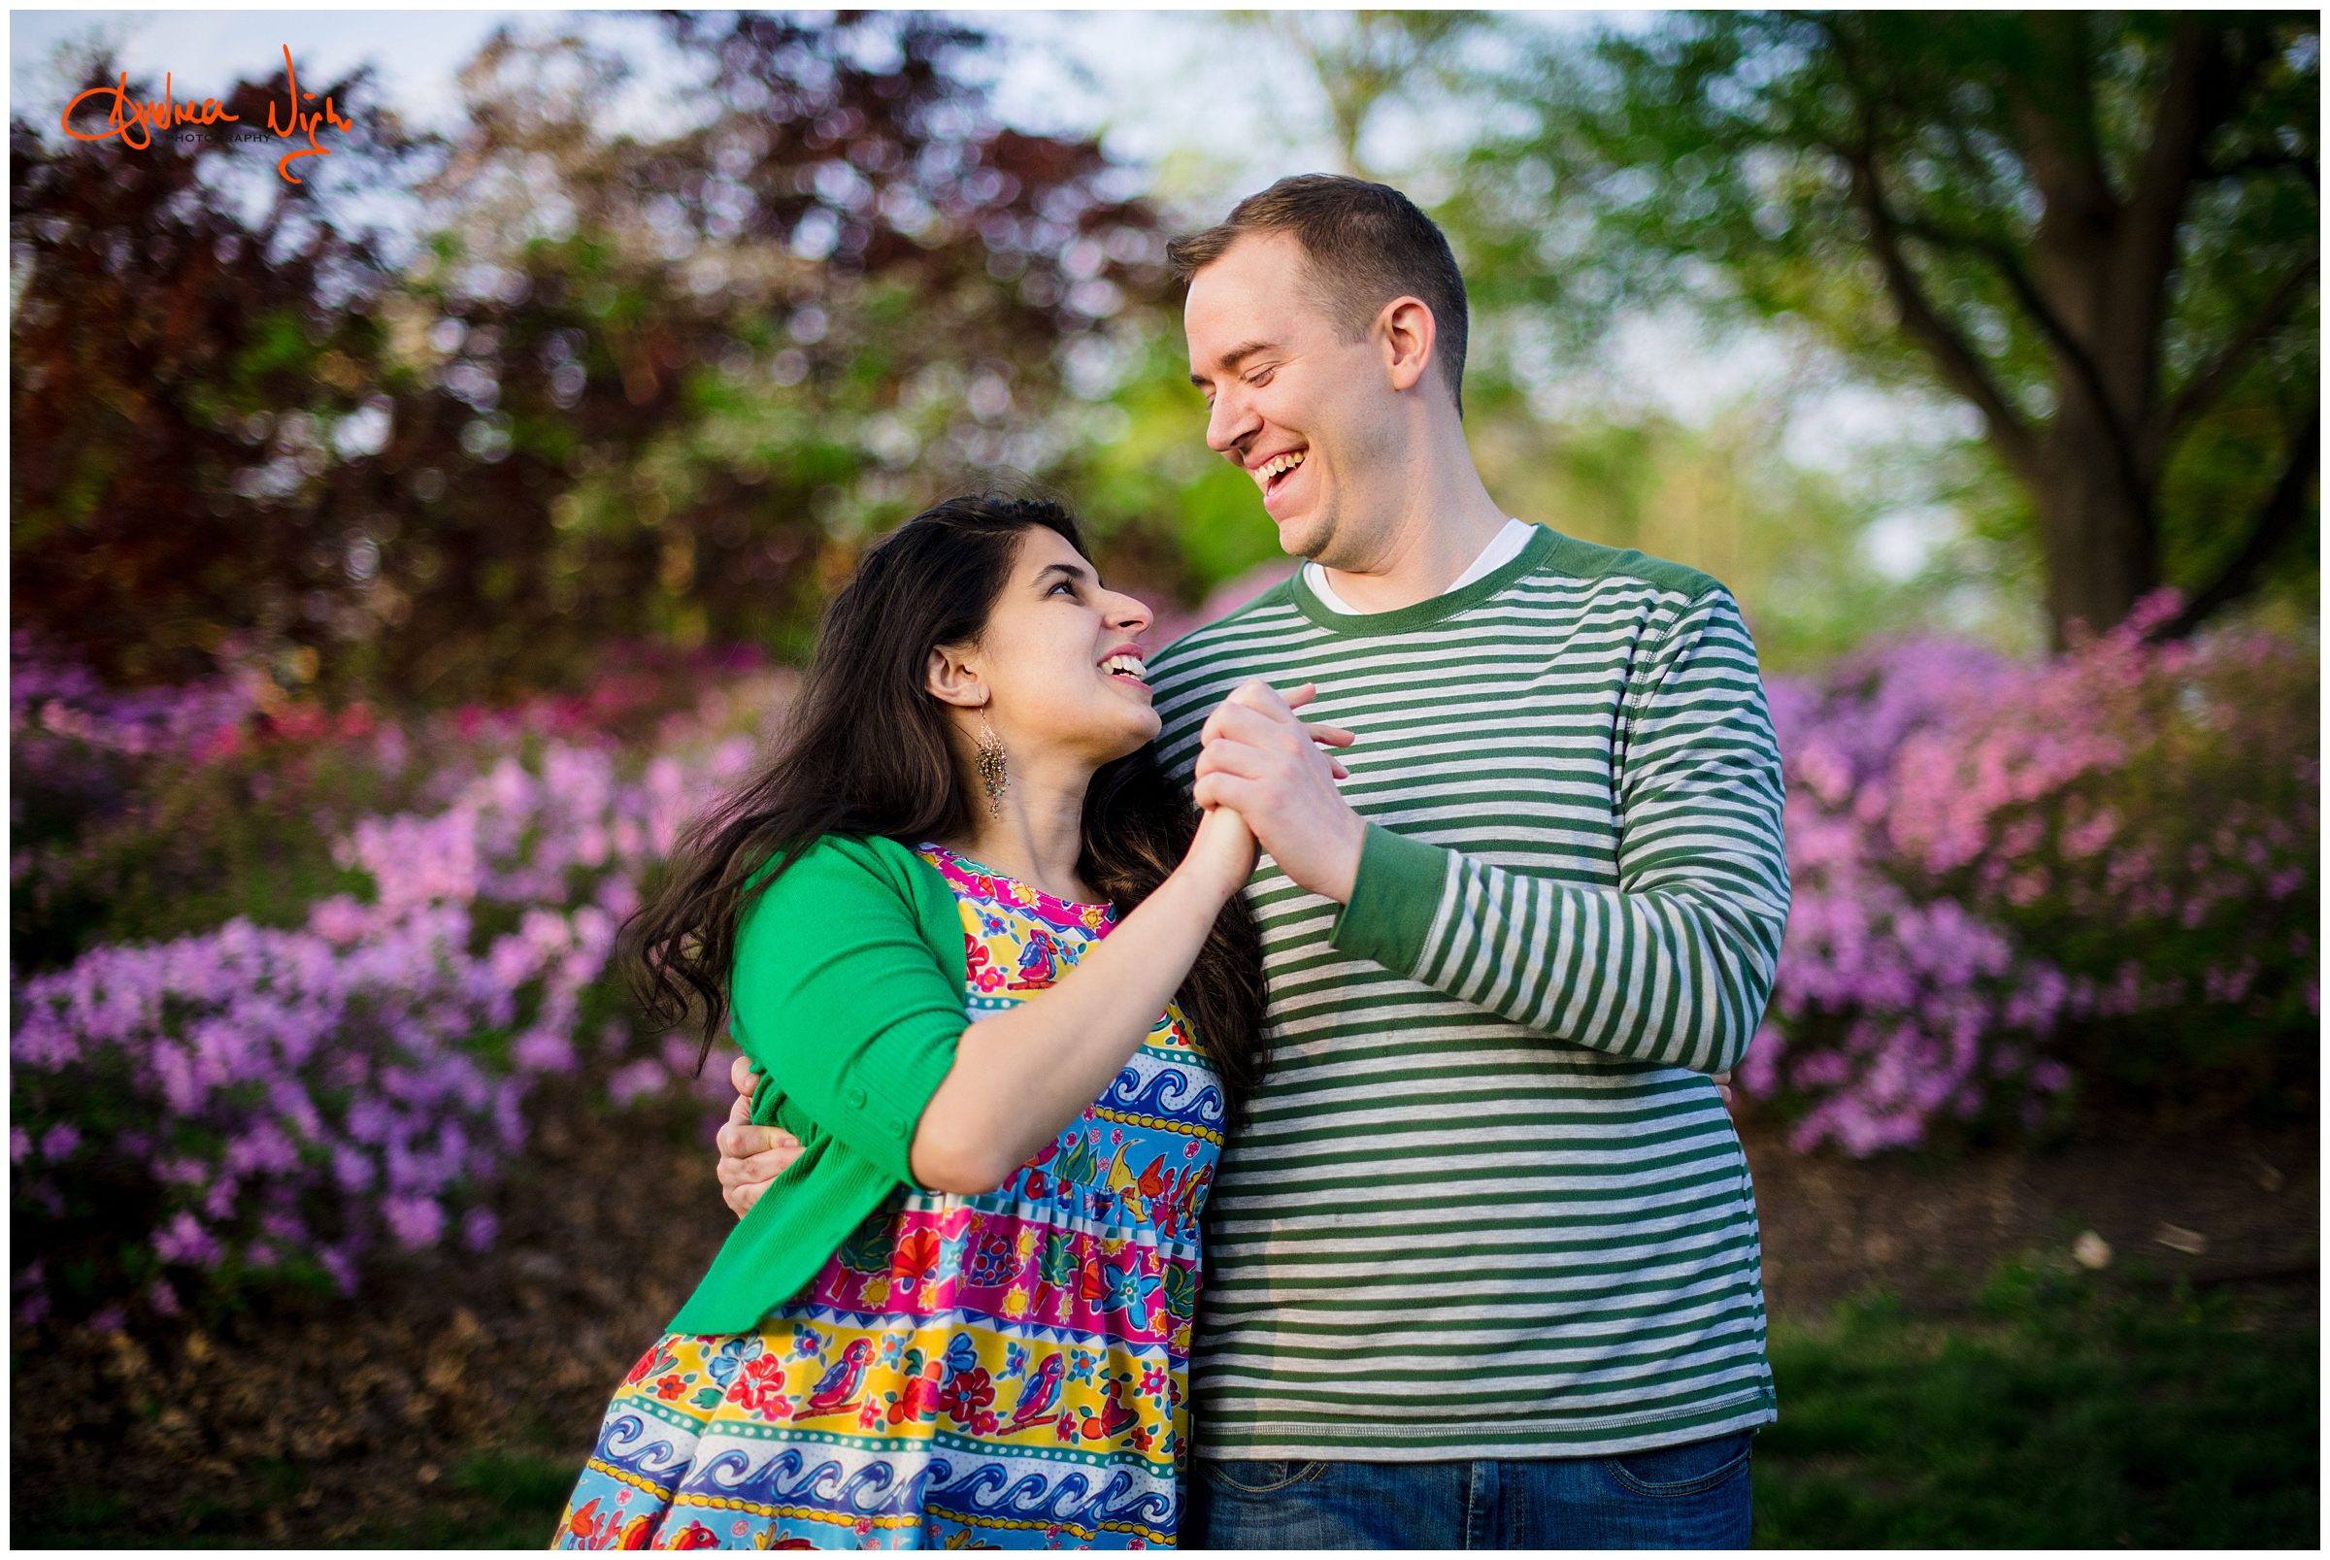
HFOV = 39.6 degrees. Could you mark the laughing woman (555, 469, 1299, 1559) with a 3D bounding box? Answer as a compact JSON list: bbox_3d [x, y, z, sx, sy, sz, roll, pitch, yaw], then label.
[{"bbox_3d":[-0.150,0.580,2.200,0.500,1.600,0.430,-2,4,-36],"label":"laughing woman"}]

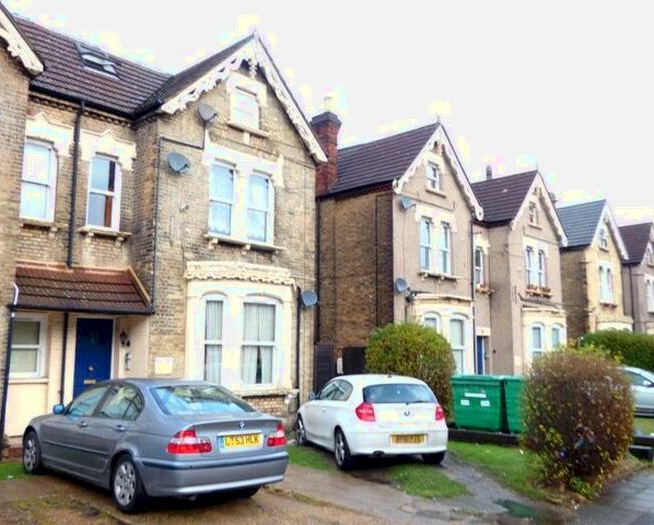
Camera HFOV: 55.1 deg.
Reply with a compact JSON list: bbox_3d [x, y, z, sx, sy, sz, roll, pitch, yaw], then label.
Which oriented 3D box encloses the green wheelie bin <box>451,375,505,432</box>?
[{"bbox_3d":[3.634,3.204,14.181,1.250,1.240,0.900,-8,-11,43],"label":"green wheelie bin"}]

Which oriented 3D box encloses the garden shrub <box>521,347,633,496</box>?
[{"bbox_3d":[3.356,2.063,8.400,1.500,1.860,1.480,-8,-11,43],"label":"garden shrub"}]

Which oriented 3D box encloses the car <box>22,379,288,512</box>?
[{"bbox_3d":[-2.449,2.199,8.121,1.790,1.420,4.470,8,-11,-44],"label":"car"}]

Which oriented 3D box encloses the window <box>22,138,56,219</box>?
[{"bbox_3d":[-5.642,-1.595,12.175,0.130,1.540,0.740,-8,-11,44],"label":"window"}]

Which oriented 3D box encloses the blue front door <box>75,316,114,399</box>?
[{"bbox_3d":[-4.718,2.195,12.667,0.090,2.080,0.790,-8,-11,43],"label":"blue front door"}]

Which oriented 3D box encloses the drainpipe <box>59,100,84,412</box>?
[{"bbox_3d":[-5.035,-0.014,12.419,0.130,6.750,0.110,-8,-11,43],"label":"drainpipe"}]

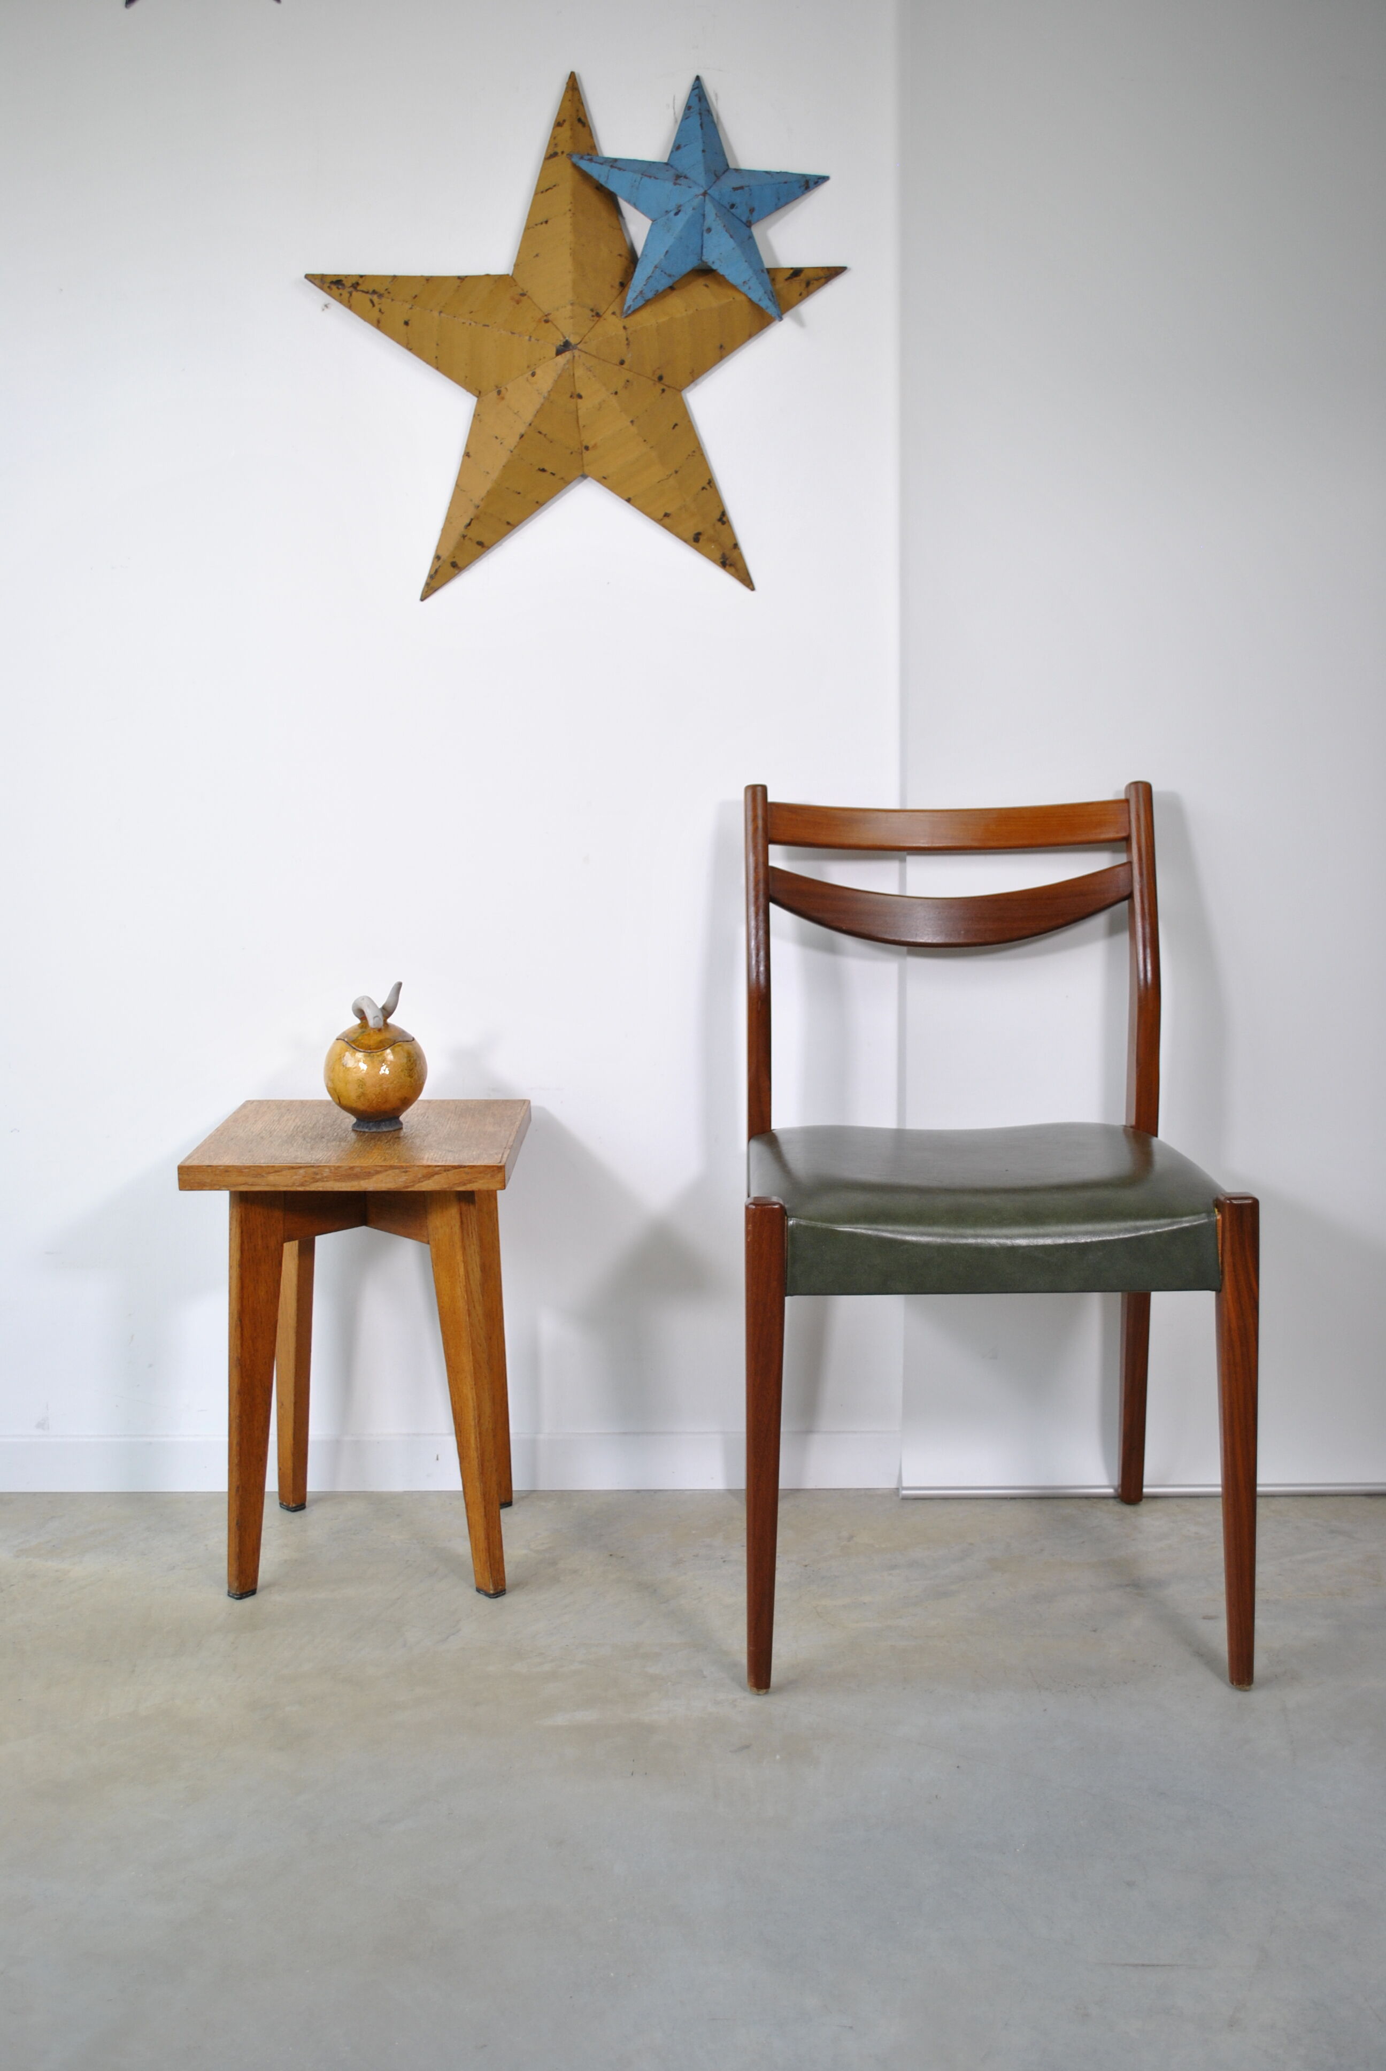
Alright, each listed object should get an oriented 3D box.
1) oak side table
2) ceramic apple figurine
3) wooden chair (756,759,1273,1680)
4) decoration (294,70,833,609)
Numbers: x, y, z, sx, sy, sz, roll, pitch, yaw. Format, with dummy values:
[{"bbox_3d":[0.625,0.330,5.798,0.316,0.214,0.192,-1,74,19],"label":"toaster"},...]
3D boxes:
[{"bbox_3d":[-0.348,0.331,2.251,0.323,0.467,0.340,0,7,0],"label":"oak side table"},{"bbox_3d":[-0.338,0.024,2.216,0.109,0.154,0.108,0,7,0],"label":"ceramic apple figurine"},{"bbox_3d":[0.278,0.168,2.101,0.461,0.820,0.507,0,8,1],"label":"wooden chair"},{"bbox_3d":[-0.128,-0.770,2.285,0.591,0.569,0.081,0,7,0],"label":"decoration"}]

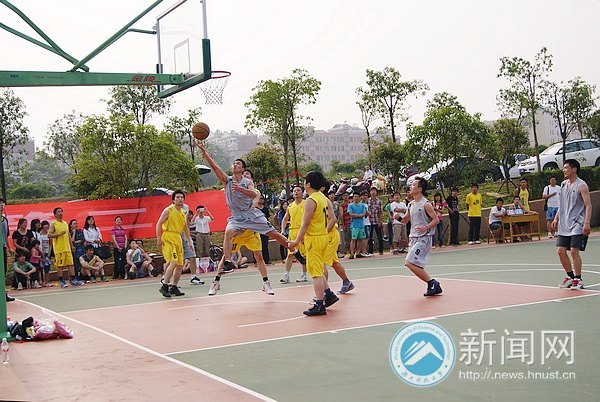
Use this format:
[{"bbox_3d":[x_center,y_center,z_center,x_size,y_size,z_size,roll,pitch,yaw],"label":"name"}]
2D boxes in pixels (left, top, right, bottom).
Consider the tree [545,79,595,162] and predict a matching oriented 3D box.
[{"bbox_3d":[10.483,-2.722,29.000,1.900,4.100,1.900,-4,-1,0],"label":"tree"}]

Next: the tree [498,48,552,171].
[{"bbox_3d":[9.307,-3.756,31.000,2.230,5.240,2.010,-3,-1,0],"label":"tree"}]

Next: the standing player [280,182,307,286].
[{"bbox_3d":[-0.064,0.593,13.700,0.550,1.770,0.420,-4,-1,14],"label":"standing player"}]

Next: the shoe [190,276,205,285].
[{"bbox_3d":[-1.965,1.524,14.400,0.300,0.130,0.110,-4,-1,30],"label":"shoe"}]

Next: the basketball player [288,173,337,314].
[{"bbox_3d":[0.162,0.529,9.350,0.580,1.740,0.500,-4,-1,21],"label":"basketball player"}]

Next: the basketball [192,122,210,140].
[{"bbox_3d":[-1.325,-0.935,10.100,0.243,0.243,0.243,-3,-1,0],"label":"basketball"}]

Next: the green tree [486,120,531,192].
[{"bbox_3d":[8.228,-1.767,29.500,1.650,2.950,1.480,-3,-1,0],"label":"green tree"}]

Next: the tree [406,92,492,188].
[{"bbox_3d":[5.235,-2.013,26.300,2.850,3.500,2.700,-4,-1,0],"label":"tree"}]

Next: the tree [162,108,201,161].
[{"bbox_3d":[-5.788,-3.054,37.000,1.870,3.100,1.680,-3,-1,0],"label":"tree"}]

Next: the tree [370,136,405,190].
[{"bbox_3d":[3.398,-1.429,29.000,1.350,2.050,1.220,-3,-1,0],"label":"tree"}]

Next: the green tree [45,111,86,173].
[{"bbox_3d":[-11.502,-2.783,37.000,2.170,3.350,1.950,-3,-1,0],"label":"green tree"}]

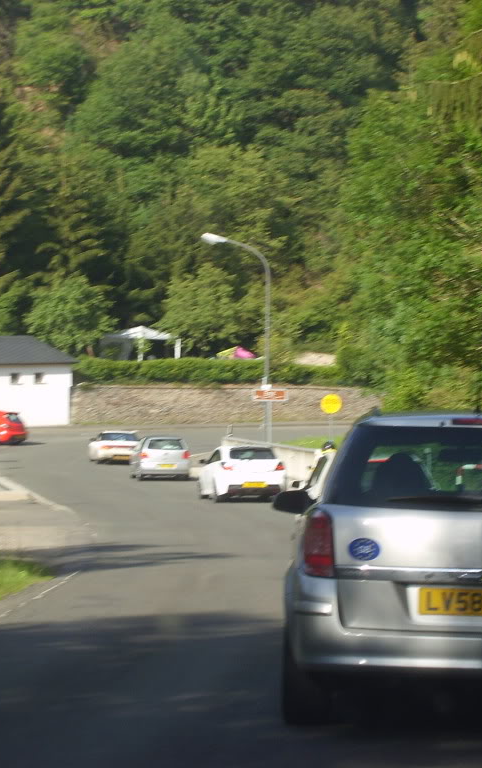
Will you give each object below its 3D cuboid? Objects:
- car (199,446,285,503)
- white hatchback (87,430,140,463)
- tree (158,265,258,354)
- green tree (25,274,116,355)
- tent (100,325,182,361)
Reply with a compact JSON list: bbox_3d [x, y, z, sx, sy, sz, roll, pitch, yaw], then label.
[{"bbox_3d":[0.000,2.340,64.000,1.810,1.440,4.250,0,0,-10],"label":"car"},{"bbox_3d":[-4.860,2.350,92.300,1.810,1.330,4.400,0,0,-9],"label":"white hatchback"},{"bbox_3d":[-1.885,-3.742,139.000,5.900,6.500,5.900,0,0,0],"label":"tree"},{"bbox_3d":[-9.962,-3.418,140.000,5.200,5.800,5.200,0,0,0],"label":"green tree"},{"bbox_3d":[-5.731,-2.016,138.000,3.100,2.700,3.100,-1,0,-45],"label":"tent"}]

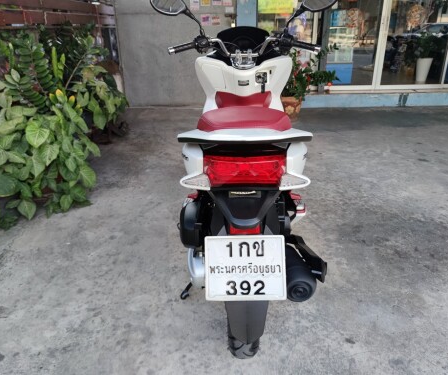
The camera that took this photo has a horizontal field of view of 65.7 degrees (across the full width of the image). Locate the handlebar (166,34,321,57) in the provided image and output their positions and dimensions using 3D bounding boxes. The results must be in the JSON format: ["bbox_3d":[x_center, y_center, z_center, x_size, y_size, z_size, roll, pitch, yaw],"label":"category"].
[{"bbox_3d":[0.102,-0.716,1.744,0.740,0.130,0.200,1,21,3],"label":"handlebar"}]

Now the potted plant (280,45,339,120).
[{"bbox_3d":[1.238,-1.608,5.334,0.830,1.060,0.720,-1,21,0],"label":"potted plant"}]

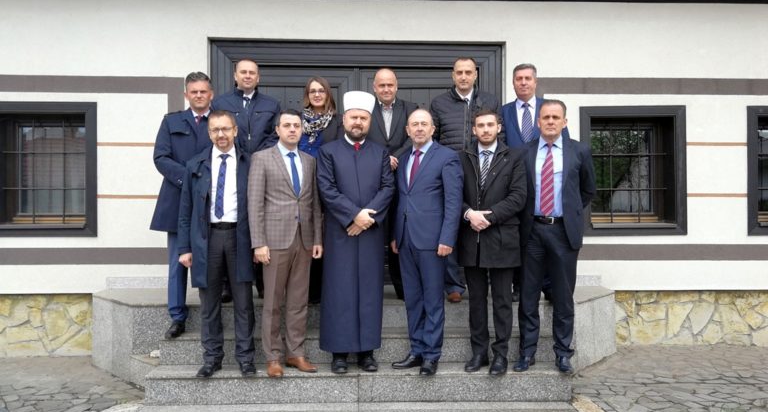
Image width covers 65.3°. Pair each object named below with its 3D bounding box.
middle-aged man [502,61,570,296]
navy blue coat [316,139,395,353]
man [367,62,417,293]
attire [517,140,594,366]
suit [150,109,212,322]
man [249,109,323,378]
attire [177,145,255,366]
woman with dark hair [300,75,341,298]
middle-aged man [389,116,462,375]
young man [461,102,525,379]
[{"bbox_3d":[1.175,-0.187,4.680,0.530,1.850,0.340,0,0,18],"label":"middle-aged man"},{"bbox_3d":[-0.193,0.265,4.066,0.540,1.487,0.380,0,2,-1],"label":"navy blue coat"},{"bbox_3d":[0.026,-0.174,4.520,0.500,1.728,0.340,0,2,0],"label":"man"},{"bbox_3d":[1.185,0.284,4.090,0.530,1.540,0.350,0,0,19],"label":"attire"},{"bbox_3d":[-1.375,0.065,4.323,0.560,1.552,0.360,-1,2,-14],"label":"suit"},{"bbox_3d":[-0.662,0.225,4.027,0.510,1.761,0.340,0,2,-7],"label":"man"},{"bbox_3d":[-1.124,0.328,4.007,0.530,1.478,0.360,-1,2,-14],"label":"attire"},{"bbox_3d":[-0.490,-0.125,4.630,0.440,1.730,0.310,0,0,12],"label":"woman with dark hair"},{"bbox_3d":[0.285,0.232,4.020,0.510,1.765,0.340,0,0,21],"label":"middle-aged man"},{"bbox_3d":[0.738,0.225,4.076,0.500,1.776,0.380,0,2,12],"label":"young man"}]

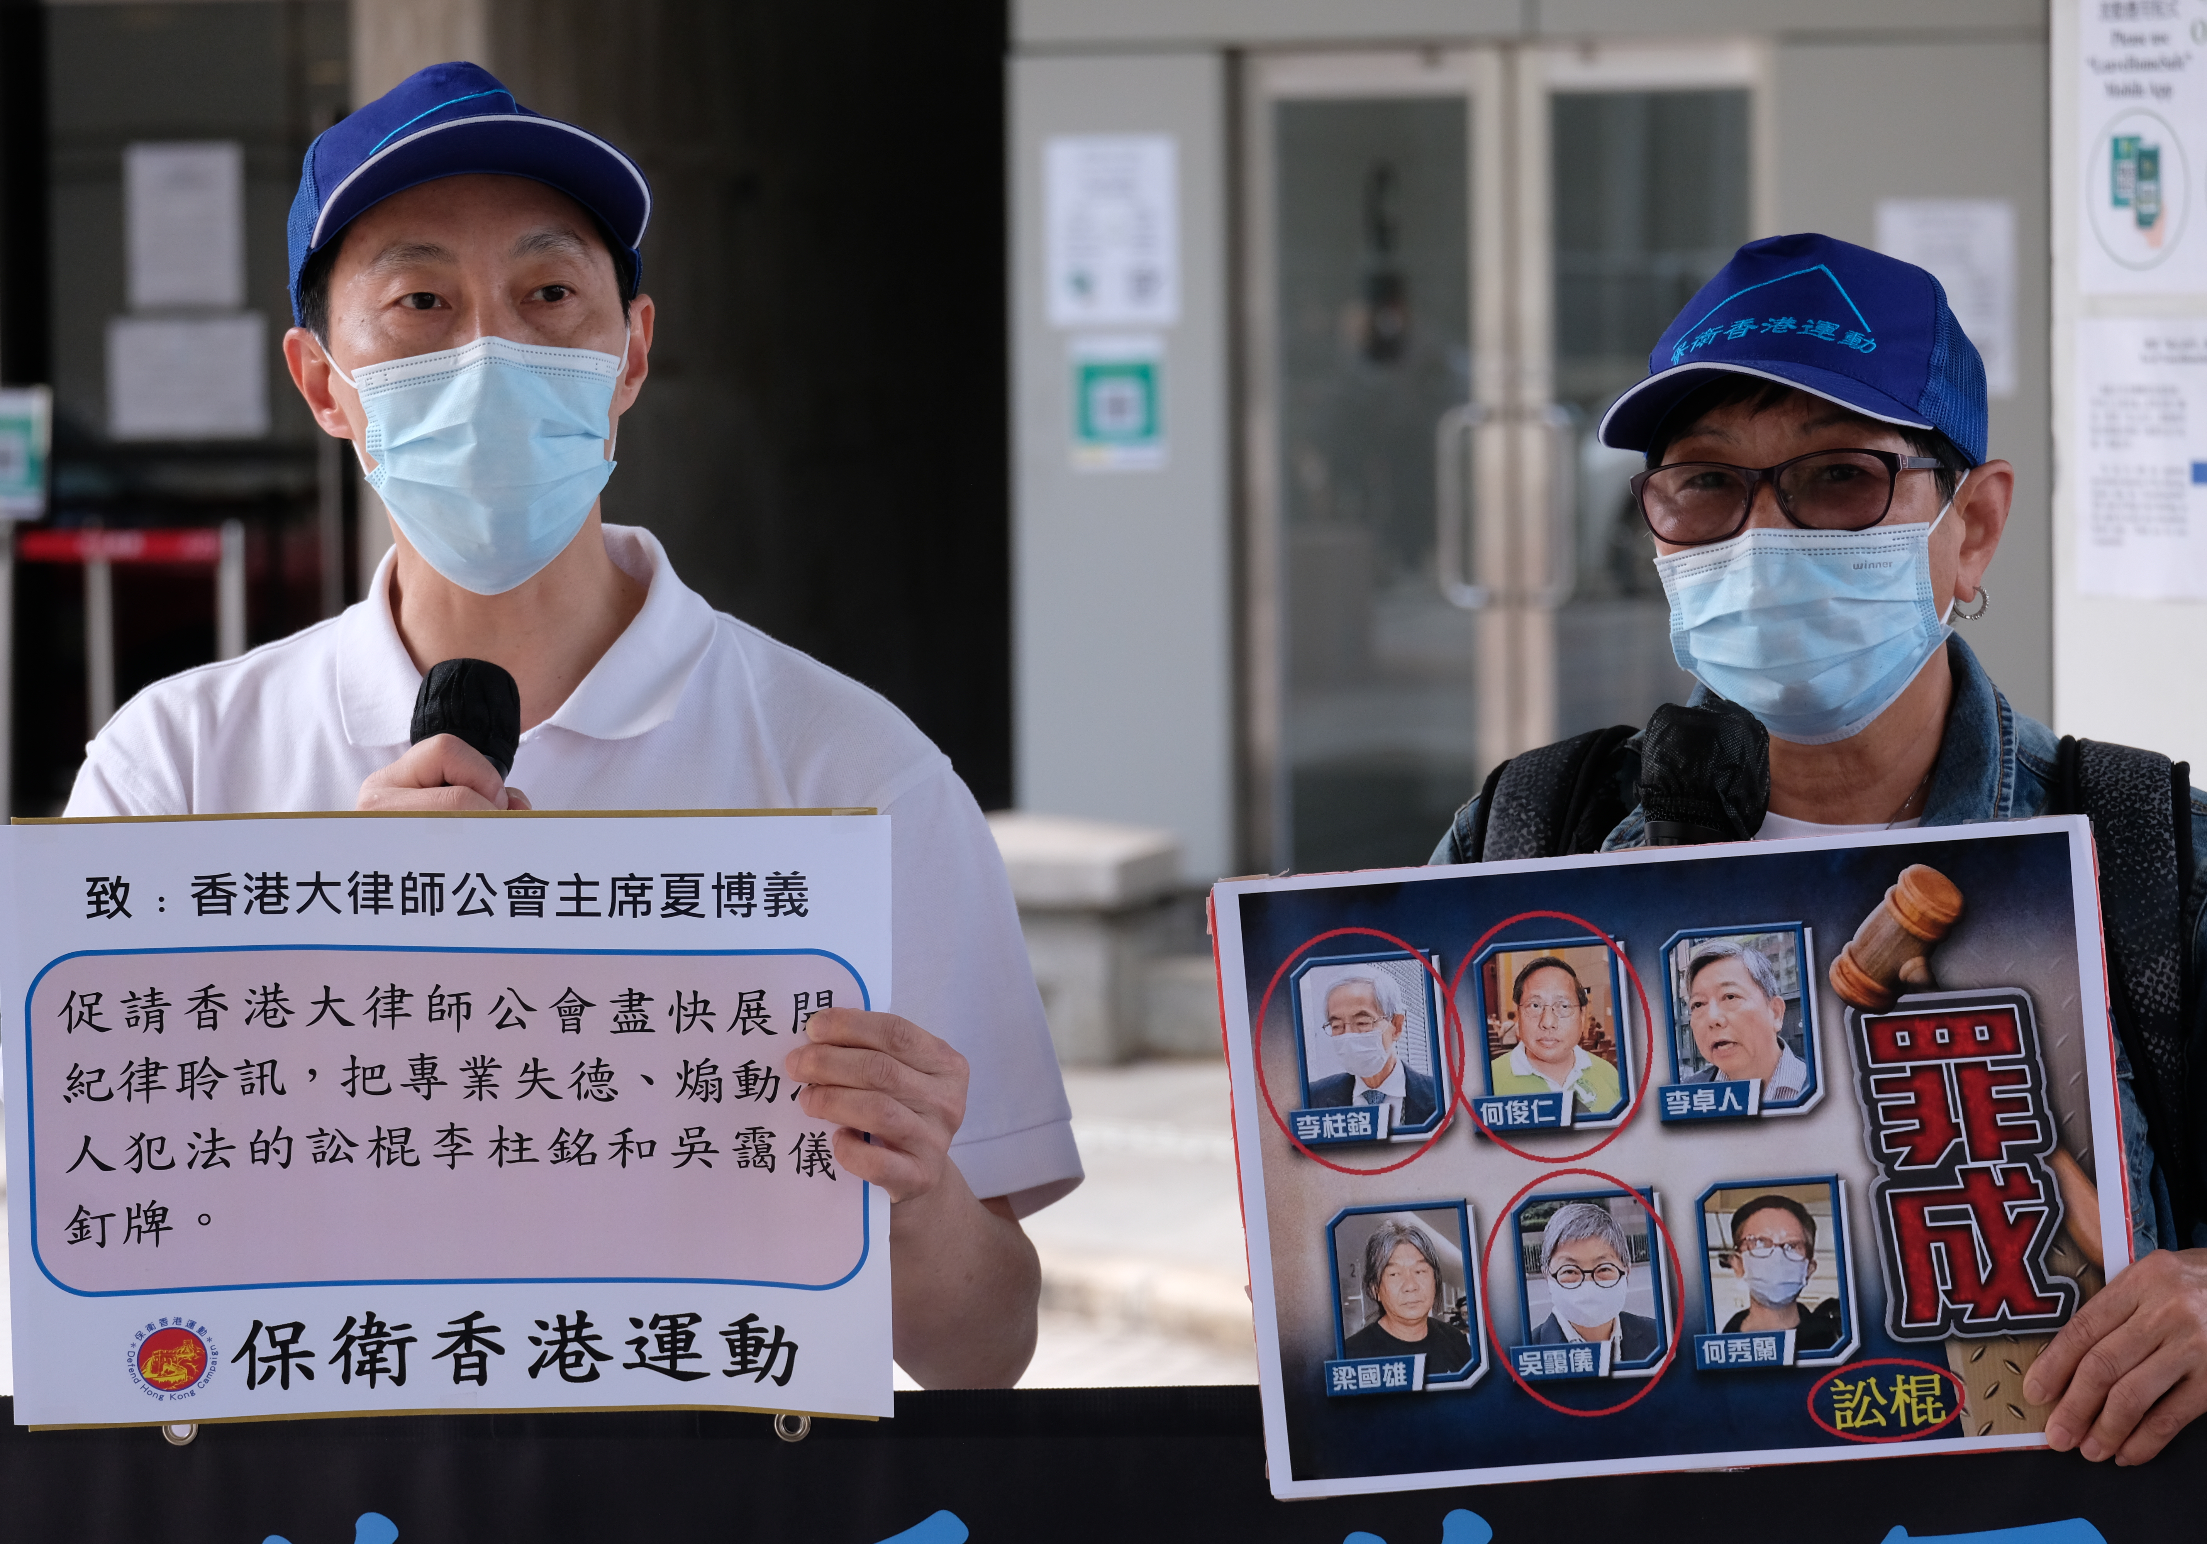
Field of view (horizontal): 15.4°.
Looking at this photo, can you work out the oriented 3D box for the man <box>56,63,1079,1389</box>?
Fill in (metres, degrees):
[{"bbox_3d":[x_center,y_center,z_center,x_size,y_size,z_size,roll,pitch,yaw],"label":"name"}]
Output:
[{"bbox_3d":[-0.275,0.519,4.066,0.540,1.740,0.400,-1,3,-5],"label":"man"}]

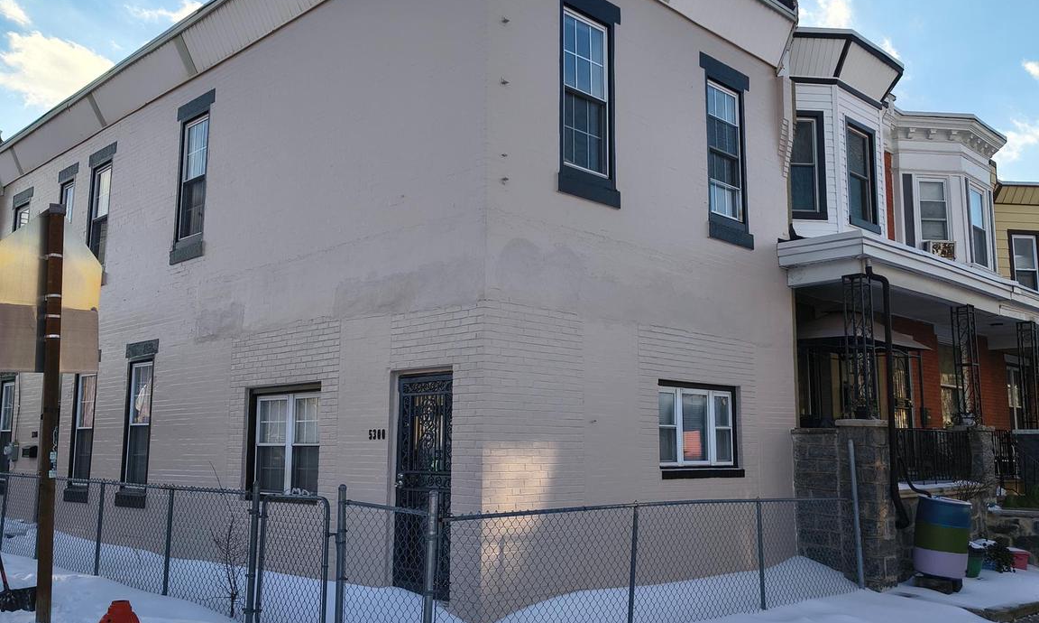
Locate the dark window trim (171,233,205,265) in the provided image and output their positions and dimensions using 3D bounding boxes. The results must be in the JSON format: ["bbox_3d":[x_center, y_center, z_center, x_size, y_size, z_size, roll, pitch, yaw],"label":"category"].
[{"bbox_3d":[-4.364,-0.805,12.711,0.930,0.285,0.140,-9,-13,44],"label":"dark window trim"}]

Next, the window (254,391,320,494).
[{"bbox_3d":[-2.518,1.454,10.646,1.420,1.120,0.100,-9,-13,44],"label":"window"}]

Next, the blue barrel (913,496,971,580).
[{"bbox_3d":[5.010,2.685,11.400,0.590,0.880,0.590,-2,-9,44],"label":"blue barrel"}]

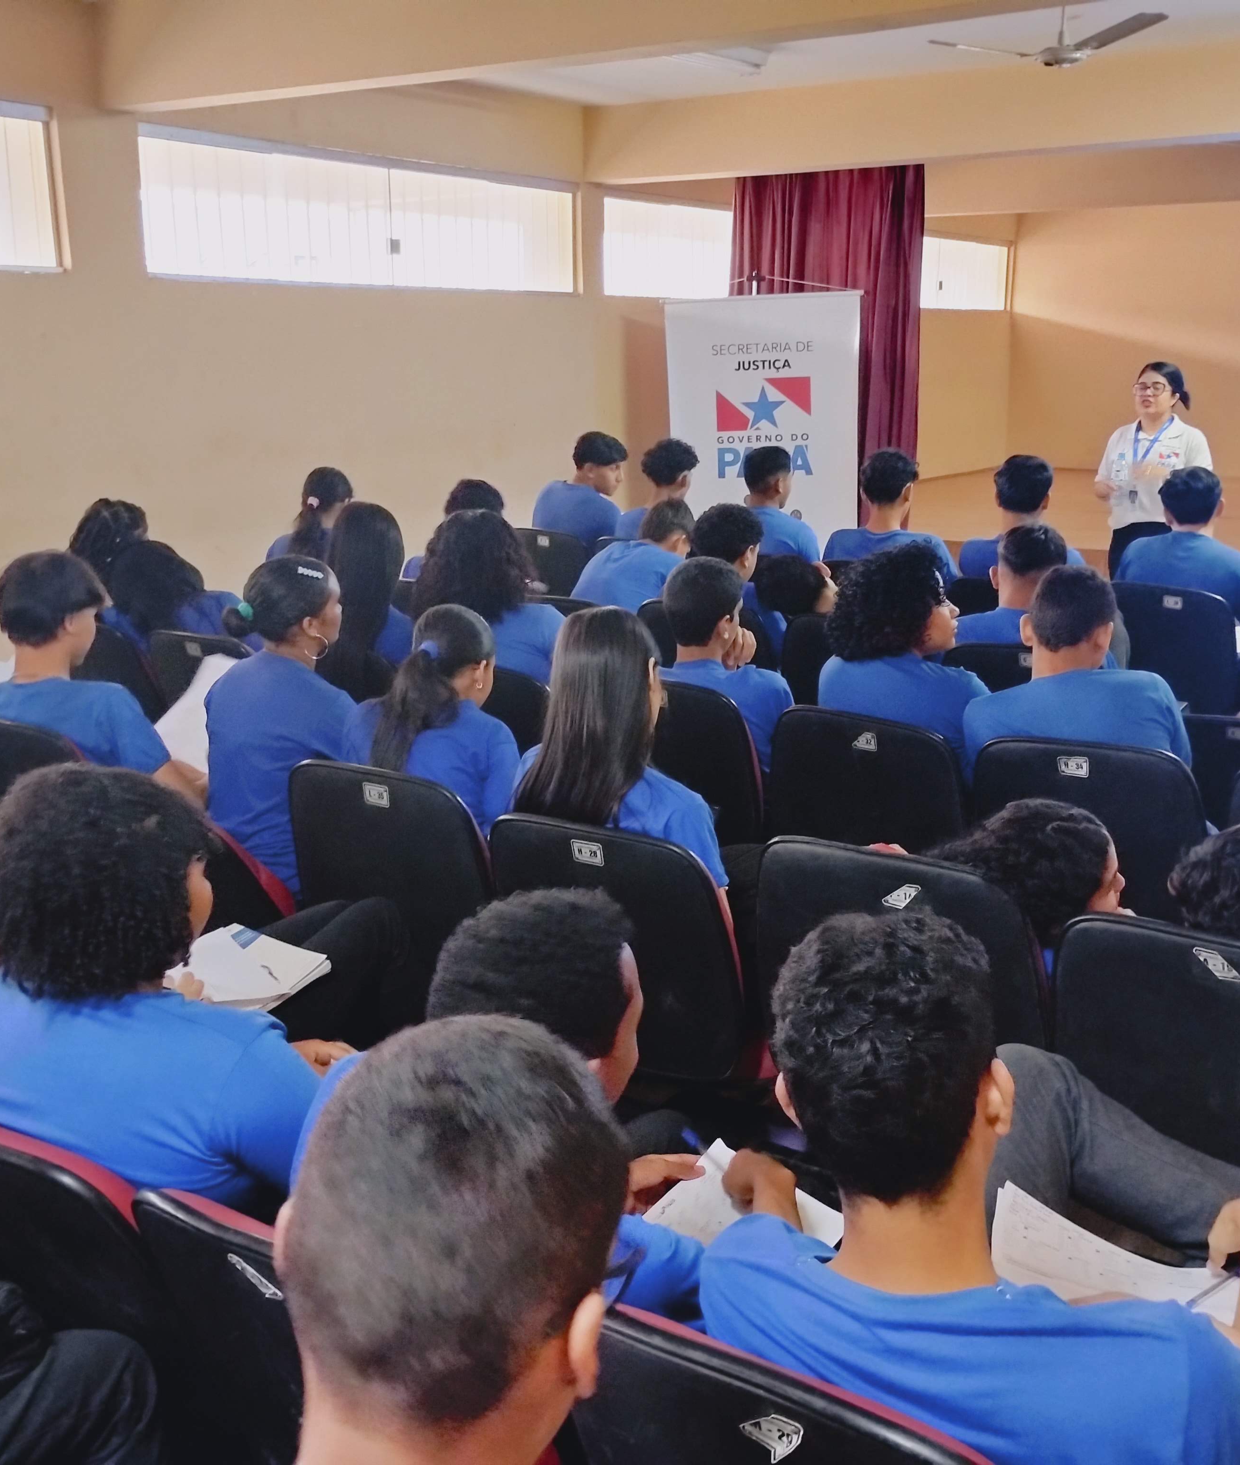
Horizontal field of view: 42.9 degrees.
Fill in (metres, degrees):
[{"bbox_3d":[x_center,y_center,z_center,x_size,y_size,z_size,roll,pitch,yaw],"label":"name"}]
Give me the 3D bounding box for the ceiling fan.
[{"bbox_3d":[1.813,-2.911,6.471,1.100,0.350,1.100,8,16,30],"label":"ceiling fan"}]

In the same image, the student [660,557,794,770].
[{"bbox_3d":[0.368,0.089,4.220,0.480,1.190,0.780,8,16,31],"label":"student"}]

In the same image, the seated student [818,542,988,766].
[{"bbox_3d":[0.730,0.148,3.788,0.480,1.240,0.740,9,17,36],"label":"seated student"}]

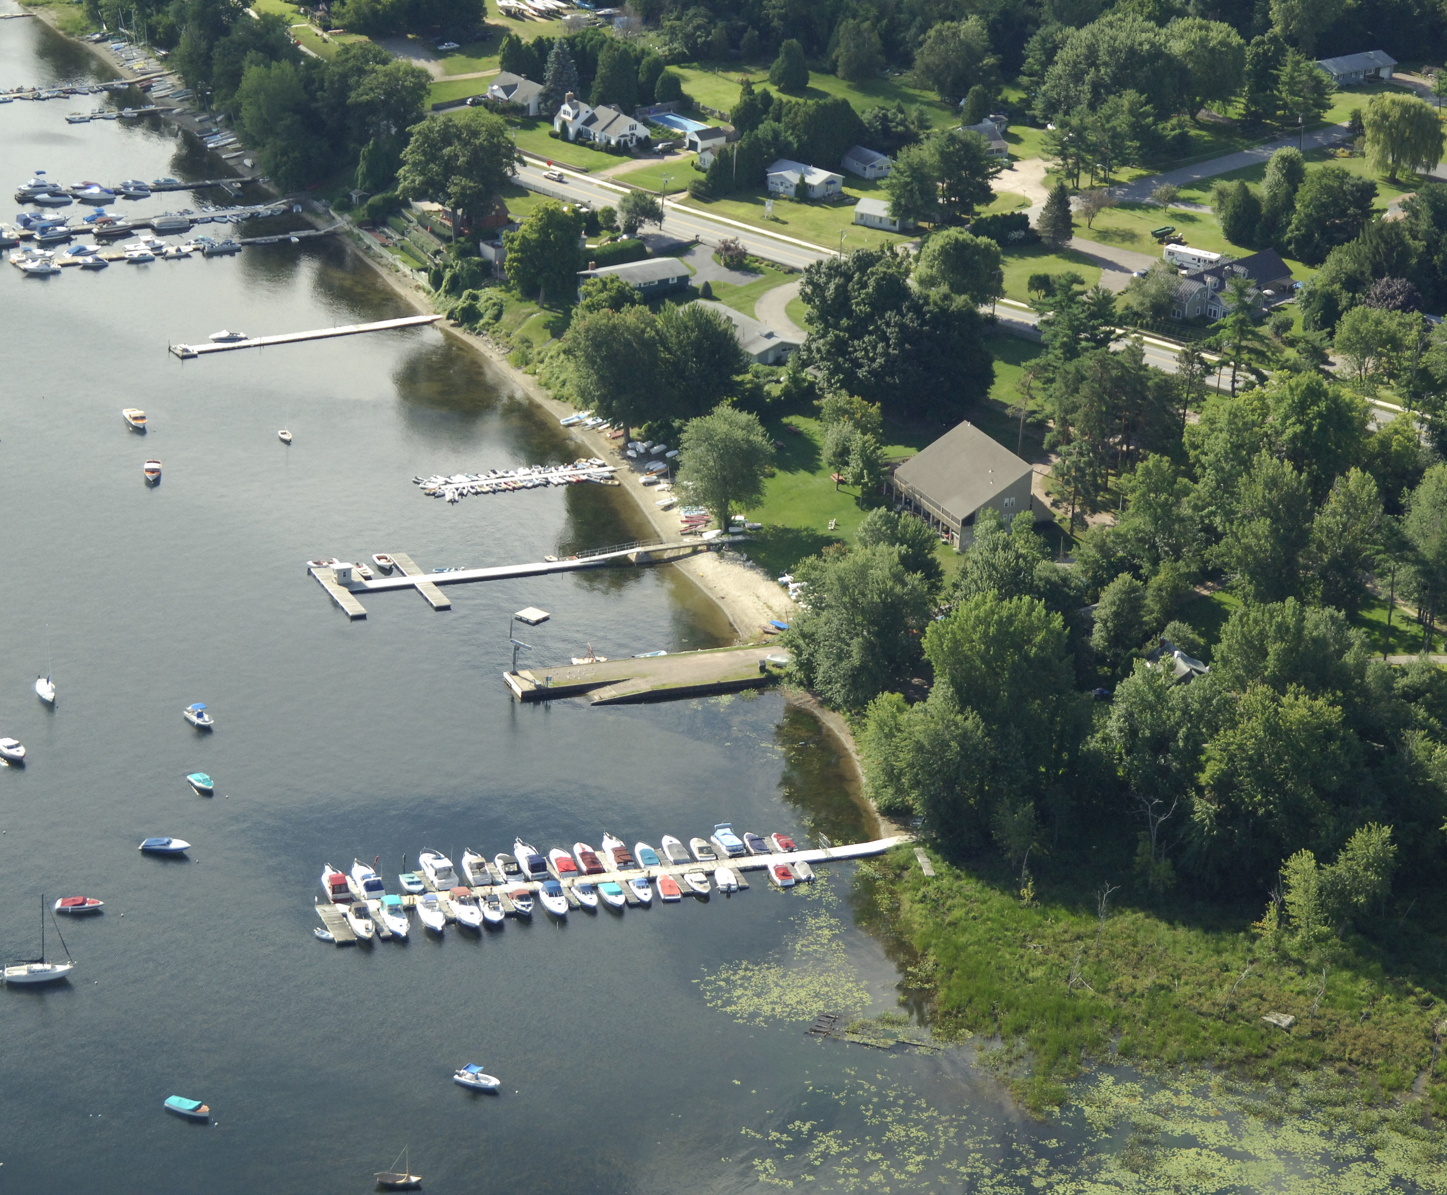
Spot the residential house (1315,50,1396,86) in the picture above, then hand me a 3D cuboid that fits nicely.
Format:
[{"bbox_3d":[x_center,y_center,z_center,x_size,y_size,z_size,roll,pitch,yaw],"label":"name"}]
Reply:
[{"bbox_3d":[142.710,-121.160,990.200,19.670,4.640,10.780,-14,27,-35],"label":"residential house"}]

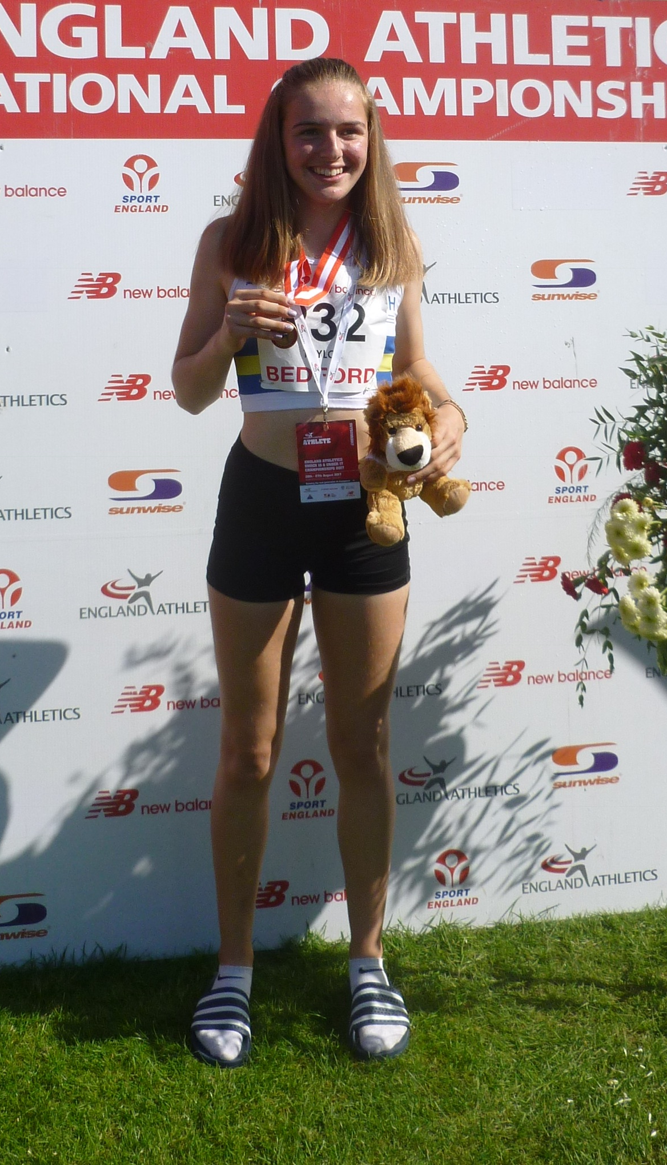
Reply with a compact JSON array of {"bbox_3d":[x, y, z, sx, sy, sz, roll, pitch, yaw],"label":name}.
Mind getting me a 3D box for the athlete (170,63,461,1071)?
[{"bbox_3d":[-0.023,-0.055,1.650,0.490,1.670,0.330,-2,3,-2],"label":"athlete"}]

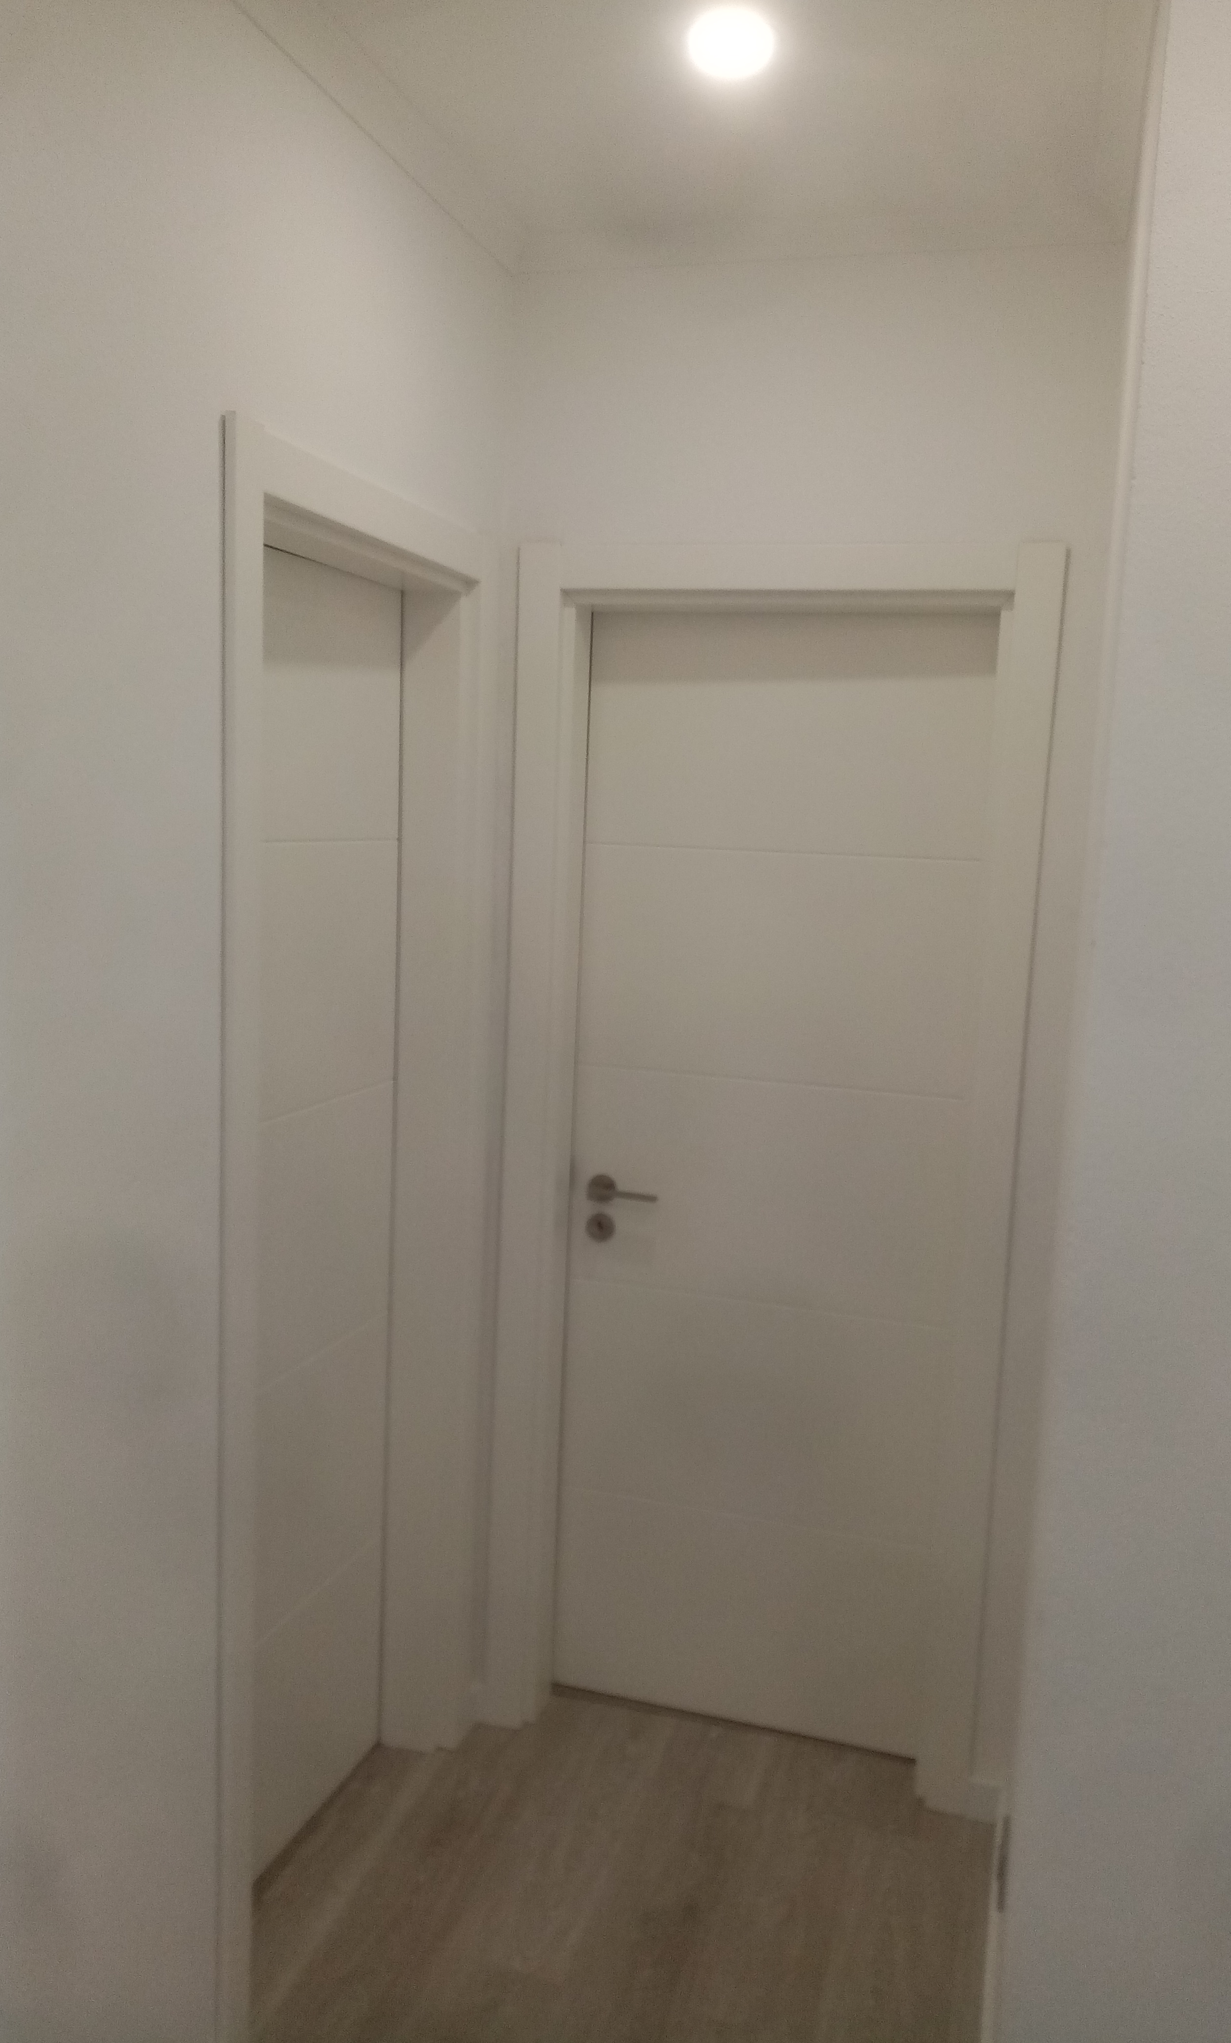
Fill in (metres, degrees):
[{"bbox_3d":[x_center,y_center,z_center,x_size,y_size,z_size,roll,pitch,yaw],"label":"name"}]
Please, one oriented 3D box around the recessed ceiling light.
[{"bbox_3d":[0.139,-1.169,1.836,0.100,0.030,0.100,4,8,14],"label":"recessed ceiling light"}]

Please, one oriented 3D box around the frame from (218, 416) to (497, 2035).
[{"bbox_3d":[-0.424,0.299,2.307,0.150,2.120,0.836,5,8,17],"label":"frame"}]

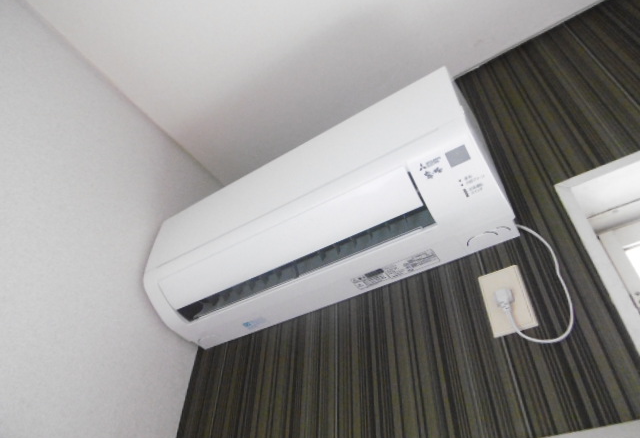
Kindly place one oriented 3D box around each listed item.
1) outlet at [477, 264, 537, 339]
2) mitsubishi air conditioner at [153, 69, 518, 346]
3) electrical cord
[{"bbox_3d":[0.312,0.137,0.740,0.071,0.121,0.012,-25,-51,24],"label":"outlet"},{"bbox_3d":[-0.023,0.016,0.998,0.800,0.280,0.236,-25,-51,24],"label":"mitsubishi air conditioner"},{"bbox_3d":[0.336,0.096,0.727,0.108,0.235,0.042,-25,-51,24],"label":"electrical cord"}]

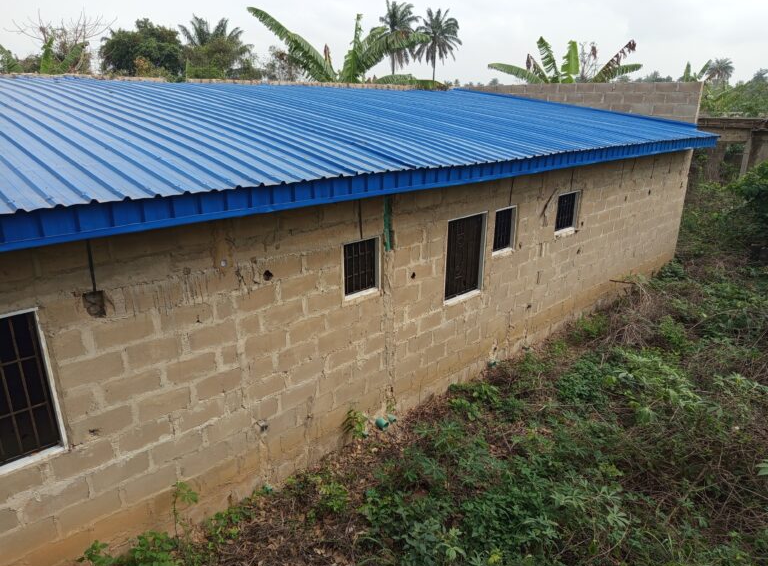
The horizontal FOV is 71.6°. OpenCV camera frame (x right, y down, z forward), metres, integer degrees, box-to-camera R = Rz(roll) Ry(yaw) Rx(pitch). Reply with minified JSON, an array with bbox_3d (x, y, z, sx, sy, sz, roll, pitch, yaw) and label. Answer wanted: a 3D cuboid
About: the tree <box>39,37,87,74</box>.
[{"bbox_3d":[-10.885,-5.562,18.933,2.500,5.782,2.500,-10,21,-27],"label":"tree"}]

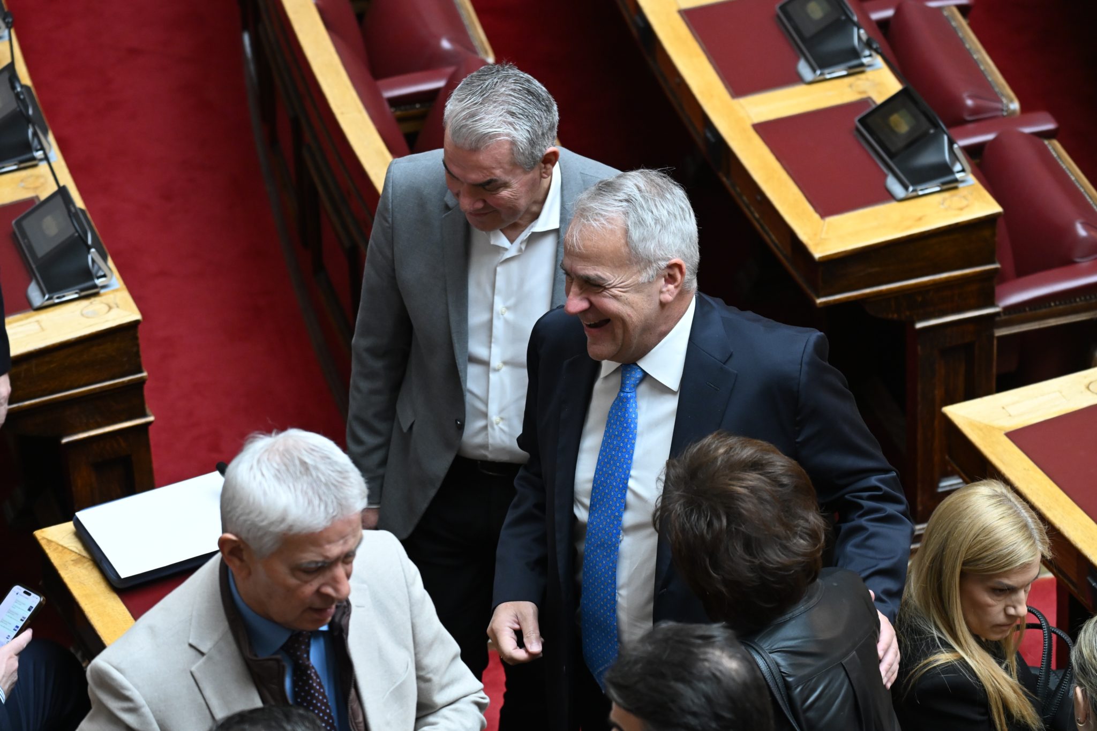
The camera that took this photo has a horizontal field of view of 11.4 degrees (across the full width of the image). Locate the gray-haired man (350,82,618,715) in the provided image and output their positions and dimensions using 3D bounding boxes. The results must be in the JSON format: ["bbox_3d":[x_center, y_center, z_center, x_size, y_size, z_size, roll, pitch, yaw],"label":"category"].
[{"bbox_3d":[-0.079,0.230,9.140,0.560,1.770,0.420,8,36,15],"label":"gray-haired man"}]

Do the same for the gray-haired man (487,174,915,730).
[{"bbox_3d":[0.252,0.436,8.832,0.690,1.760,0.490,13,38,21],"label":"gray-haired man"}]

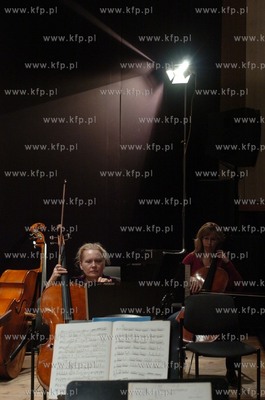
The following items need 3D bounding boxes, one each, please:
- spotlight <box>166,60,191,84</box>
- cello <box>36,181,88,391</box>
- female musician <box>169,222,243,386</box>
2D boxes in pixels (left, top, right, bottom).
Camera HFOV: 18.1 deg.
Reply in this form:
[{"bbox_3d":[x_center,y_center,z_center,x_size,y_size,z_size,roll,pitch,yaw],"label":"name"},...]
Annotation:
[{"bbox_3d":[0.470,-1.303,8.500,0.280,0.260,0.260,0,17,39],"label":"spotlight"},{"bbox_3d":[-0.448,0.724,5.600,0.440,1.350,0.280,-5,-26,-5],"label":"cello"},{"bbox_3d":[0.585,0.820,6.620,0.620,1.260,0.750,0,-1,7],"label":"female musician"}]

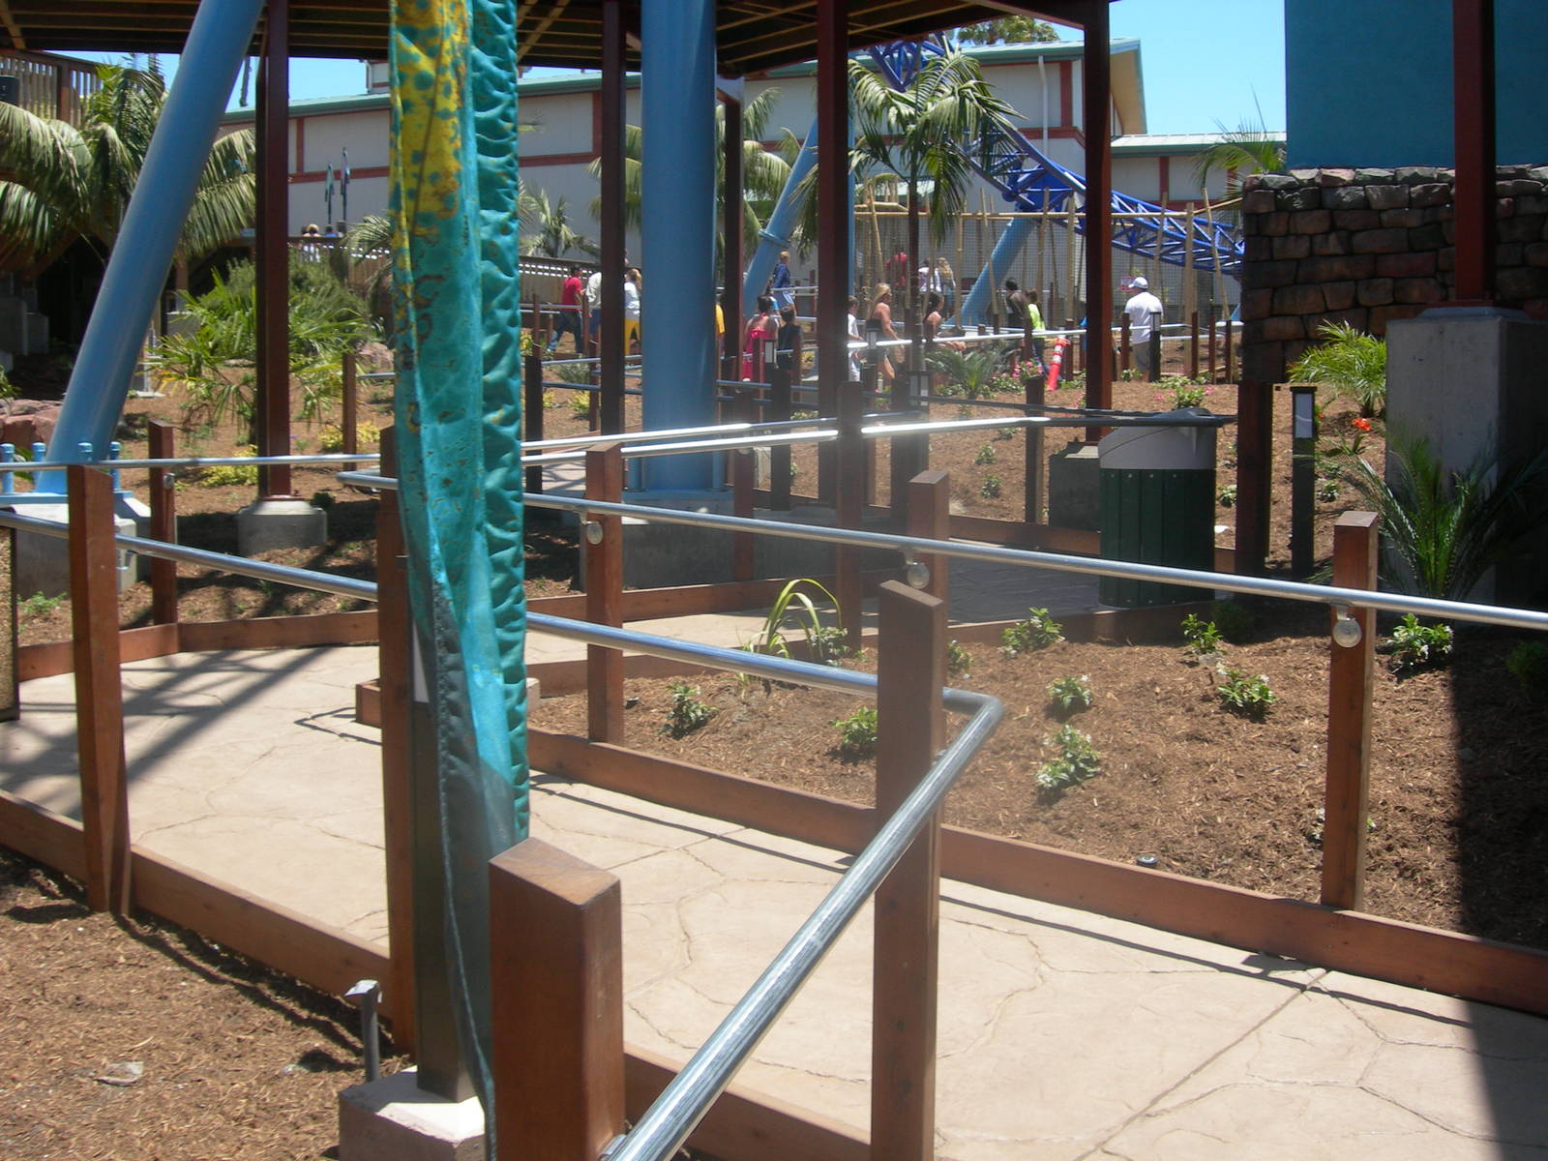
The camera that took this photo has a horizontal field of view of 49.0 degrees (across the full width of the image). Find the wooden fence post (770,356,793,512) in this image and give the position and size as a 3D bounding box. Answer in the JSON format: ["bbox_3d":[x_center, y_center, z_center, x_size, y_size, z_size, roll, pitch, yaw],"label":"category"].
[{"bbox_3d":[0.052,-0.990,11.500,0.098,1.050,0.098,4,6,43],"label":"wooden fence post"}]

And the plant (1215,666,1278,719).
[{"bbox_3d":[1.784,0.420,6.420,0.228,0.185,0.200,0,4,0],"label":"plant"}]

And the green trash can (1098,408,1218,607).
[{"bbox_3d":[1.875,-0.366,8.300,0.575,0.950,0.575,3,5,34],"label":"green trash can"}]

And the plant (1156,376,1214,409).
[{"bbox_3d":[3.408,-1.534,14.088,0.460,0.330,0.420,2,4,13],"label":"plant"}]

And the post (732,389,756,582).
[{"bbox_3d":[-0.155,-0.493,8.960,0.098,1.060,0.098,0,4,-7],"label":"post"}]

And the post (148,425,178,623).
[{"bbox_3d":[-2.944,-0.269,8.200,0.092,0.975,0.092,2,5,21],"label":"post"}]

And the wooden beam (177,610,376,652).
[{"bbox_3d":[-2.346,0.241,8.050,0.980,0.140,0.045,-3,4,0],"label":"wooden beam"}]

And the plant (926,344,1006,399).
[{"bbox_3d":[2.538,-2.770,22.500,1.050,0.720,1.000,0,5,0],"label":"plant"}]

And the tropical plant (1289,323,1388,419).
[{"bbox_3d":[4.958,-1.801,14.500,1.100,0.820,1.000,0,5,0],"label":"tropical plant"}]

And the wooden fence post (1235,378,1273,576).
[{"bbox_3d":[2.189,-0.374,7.739,0.105,1.100,0.115,-2,5,-26],"label":"wooden fence post"}]

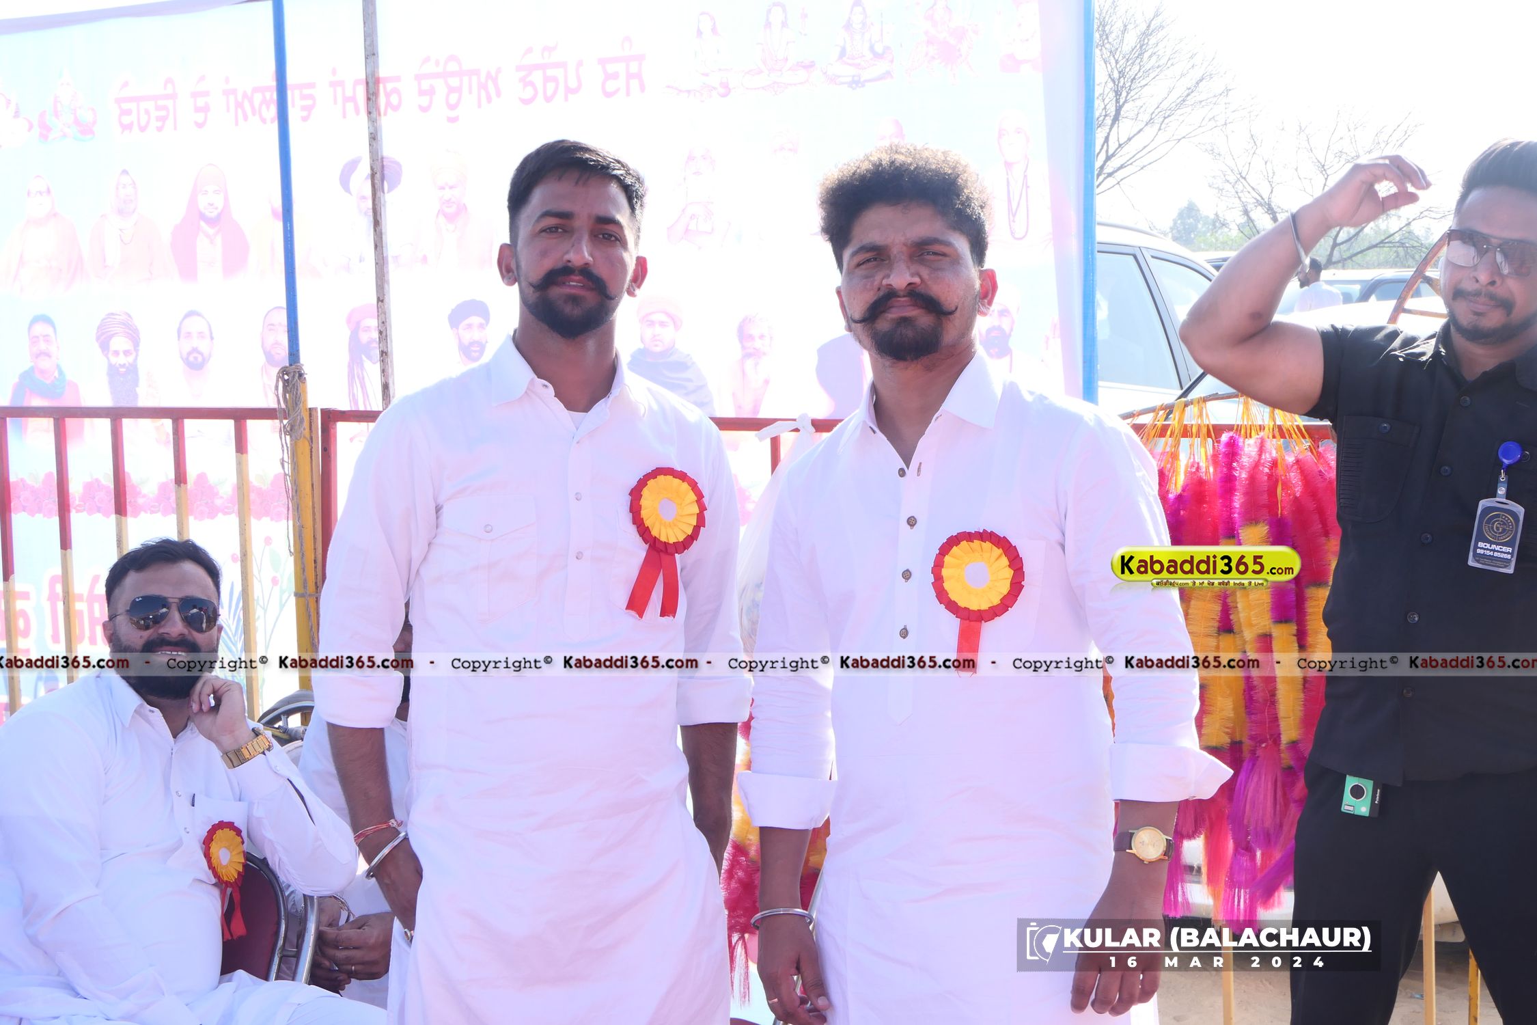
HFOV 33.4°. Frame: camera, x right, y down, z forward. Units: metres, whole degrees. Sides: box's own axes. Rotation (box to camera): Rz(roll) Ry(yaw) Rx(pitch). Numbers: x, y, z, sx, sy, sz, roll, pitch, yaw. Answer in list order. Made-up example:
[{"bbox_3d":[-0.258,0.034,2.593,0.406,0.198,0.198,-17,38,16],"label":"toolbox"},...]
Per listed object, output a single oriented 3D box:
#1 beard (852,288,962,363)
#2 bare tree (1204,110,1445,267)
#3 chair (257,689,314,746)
[{"bbox_3d":[0.150,-0.205,2.800,0.112,0.073,0.060,-6,-2,11],"label":"beard"},{"bbox_3d":[8.072,-3.886,37.174,3.500,3.870,3.300,-1,5,0],"label":"bare tree"},{"bbox_3d":[-0.804,0.782,4.654,0.500,0.860,0.540,-3,5,-11],"label":"chair"}]

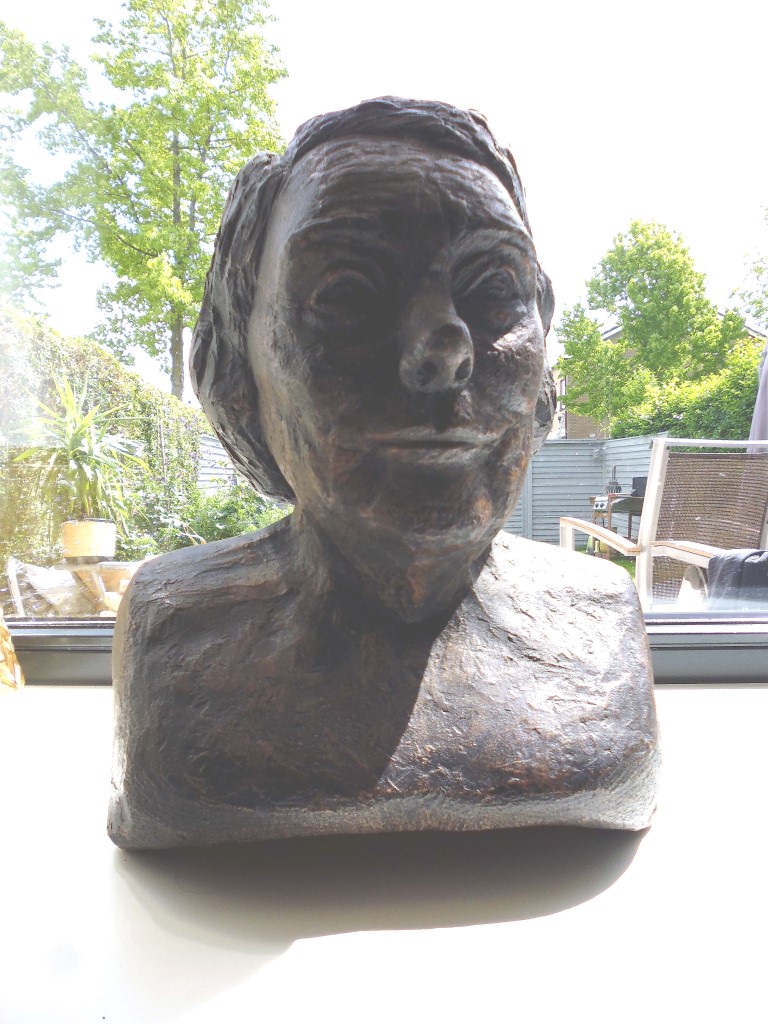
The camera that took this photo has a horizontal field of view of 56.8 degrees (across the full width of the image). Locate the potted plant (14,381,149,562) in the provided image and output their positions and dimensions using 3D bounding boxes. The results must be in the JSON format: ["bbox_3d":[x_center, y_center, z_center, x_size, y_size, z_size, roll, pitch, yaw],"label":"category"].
[{"bbox_3d":[-1.195,-0.162,2.796,0.500,0.720,0.500,0,3,0],"label":"potted plant"}]

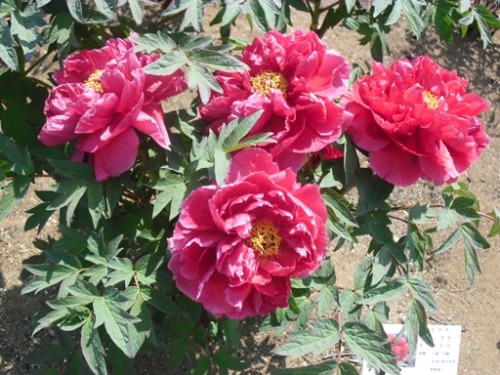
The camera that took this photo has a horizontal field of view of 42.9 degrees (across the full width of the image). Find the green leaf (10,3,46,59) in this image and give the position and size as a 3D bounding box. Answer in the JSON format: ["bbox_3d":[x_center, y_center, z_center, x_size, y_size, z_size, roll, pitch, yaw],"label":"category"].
[{"bbox_3d":[-0.331,-0.235,0.950,0.050,0.020,0.099,-11,70,-4],"label":"green leaf"}]

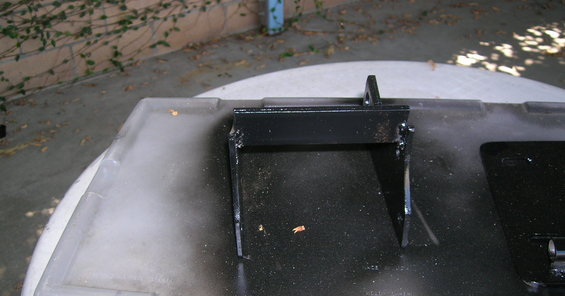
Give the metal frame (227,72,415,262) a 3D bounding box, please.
[{"bbox_3d":[0.030,-0.008,0.513,0.148,0.119,0.172,-2,35,-2],"label":"metal frame"}]

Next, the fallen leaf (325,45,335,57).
[{"bbox_3d":[0.230,-0.478,2.719,0.050,0.025,0.080,-1,35,0],"label":"fallen leaf"}]

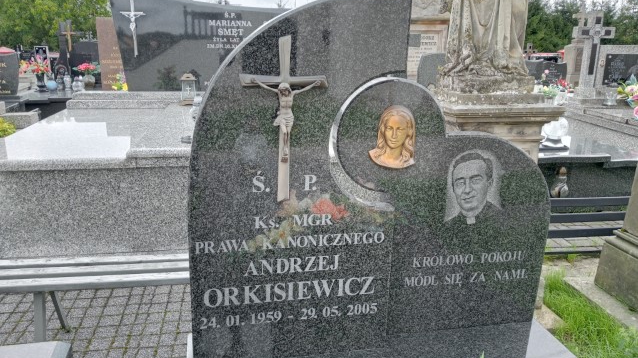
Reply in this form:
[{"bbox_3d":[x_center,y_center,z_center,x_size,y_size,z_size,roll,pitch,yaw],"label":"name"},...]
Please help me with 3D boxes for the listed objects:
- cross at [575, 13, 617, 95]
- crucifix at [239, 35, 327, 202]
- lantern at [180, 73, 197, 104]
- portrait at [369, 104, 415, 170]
[{"bbox_3d":[3.284,-1.512,6.287,0.480,0.988,0.170,-1,16,-9],"label":"cross"},{"bbox_3d":[-0.081,-0.132,1.199,0.200,0.384,0.050,-2,17,-12],"label":"crucifix"},{"bbox_3d":[-1.294,-0.896,5.166,0.146,0.302,0.150,-1,16,-9],"label":"lantern"},{"bbox_3d":[0.194,-0.106,1.337,0.131,0.166,0.040,-2,17,-12],"label":"portrait"}]

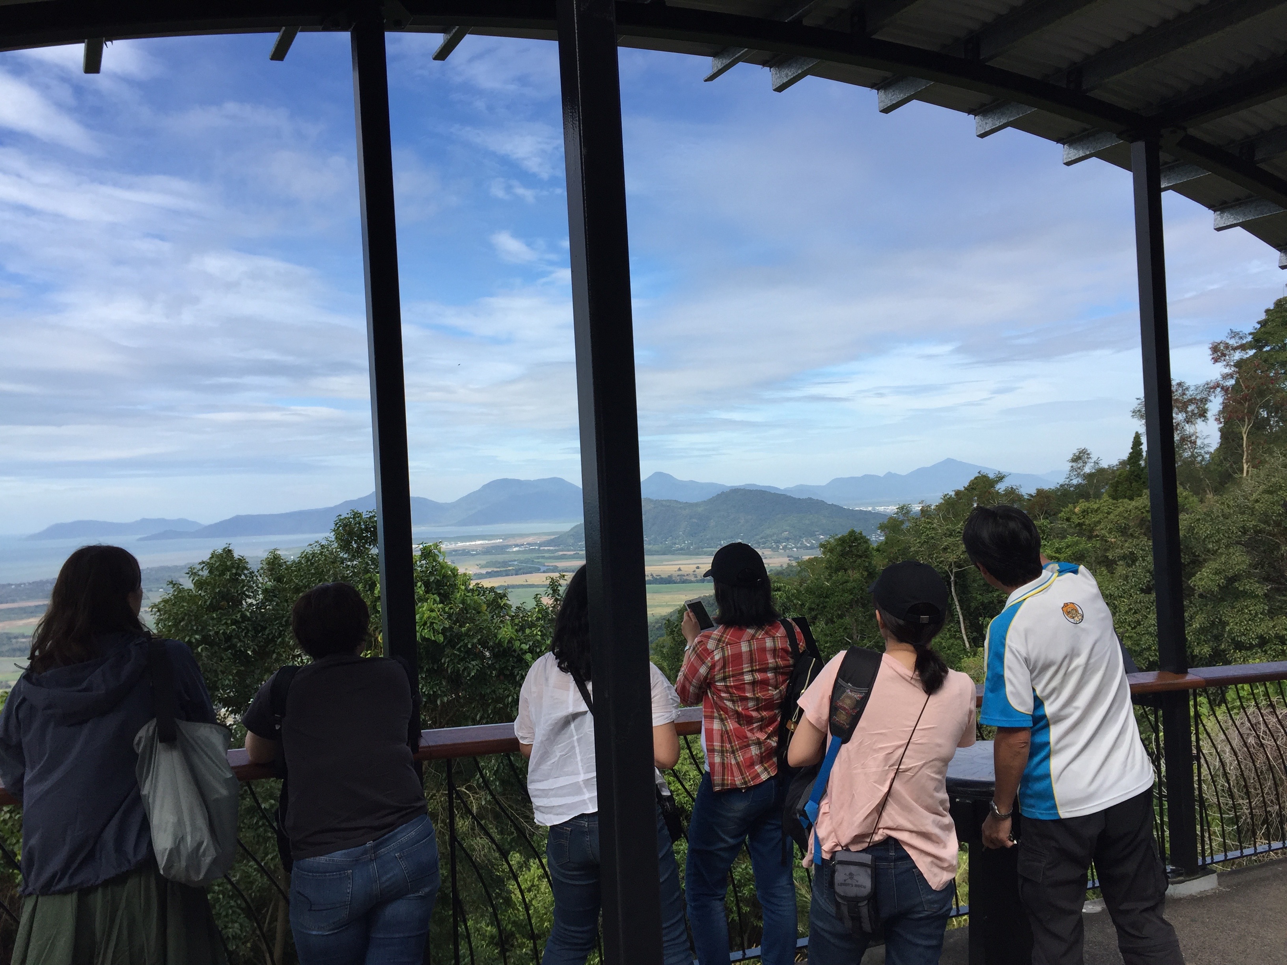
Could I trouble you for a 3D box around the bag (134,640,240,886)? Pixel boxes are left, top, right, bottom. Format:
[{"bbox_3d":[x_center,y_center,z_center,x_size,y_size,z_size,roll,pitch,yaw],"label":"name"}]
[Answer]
[{"bbox_3d":[-1.057,0.649,2.500,0.235,0.550,0.180,-5,0,-24],"label":"bag"}]

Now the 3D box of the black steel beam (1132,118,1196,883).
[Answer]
[{"bbox_3d":[2.426,0.106,5.030,0.090,3.420,0.090,-3,0,-23],"label":"black steel beam"}]

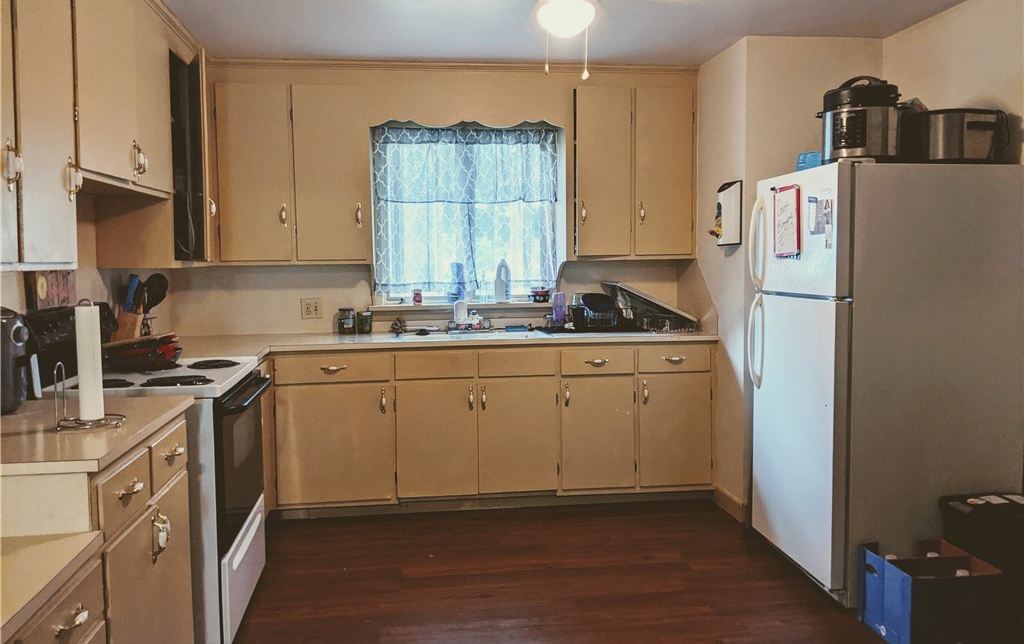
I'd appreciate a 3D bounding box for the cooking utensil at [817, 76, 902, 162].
[{"bbox_3d":[1.322,-0.751,3.025,0.335,0.335,0.300,3,5,40],"label":"cooking utensil"}]

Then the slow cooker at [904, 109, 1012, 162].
[{"bbox_3d":[1.716,-0.704,3.116,0.300,0.215,0.400,-1,4,-8],"label":"slow cooker"}]

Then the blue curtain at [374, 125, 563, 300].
[{"bbox_3d":[-0.262,-0.633,4.560,1.065,0.963,0.070,-1,4,-8],"label":"blue curtain"}]

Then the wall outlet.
[{"bbox_3d":[-1.134,-0.075,4.525,0.116,0.115,0.010,-1,4,-8],"label":"wall outlet"}]

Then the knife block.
[{"bbox_3d":[-1.684,0.061,3.493,0.150,0.220,0.100,-1,4,-8],"label":"knife block"}]

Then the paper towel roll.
[{"bbox_3d":[-1.100,0.107,2.082,0.062,0.287,0.062,-1,4,-8],"label":"paper towel roll"}]

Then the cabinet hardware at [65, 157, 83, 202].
[{"bbox_3d":[-1.286,-0.420,2.355,0.034,0.128,0.020,-1,4,-8],"label":"cabinet hardware"}]

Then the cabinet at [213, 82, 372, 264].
[{"bbox_3d":[-1.160,-0.778,4.316,0.821,0.938,0.332,-1,4,-8],"label":"cabinet"}]

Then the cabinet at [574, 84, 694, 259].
[{"bbox_3d":[0.663,-0.835,4.576,0.714,0.958,0.332,-1,4,-8],"label":"cabinet"}]

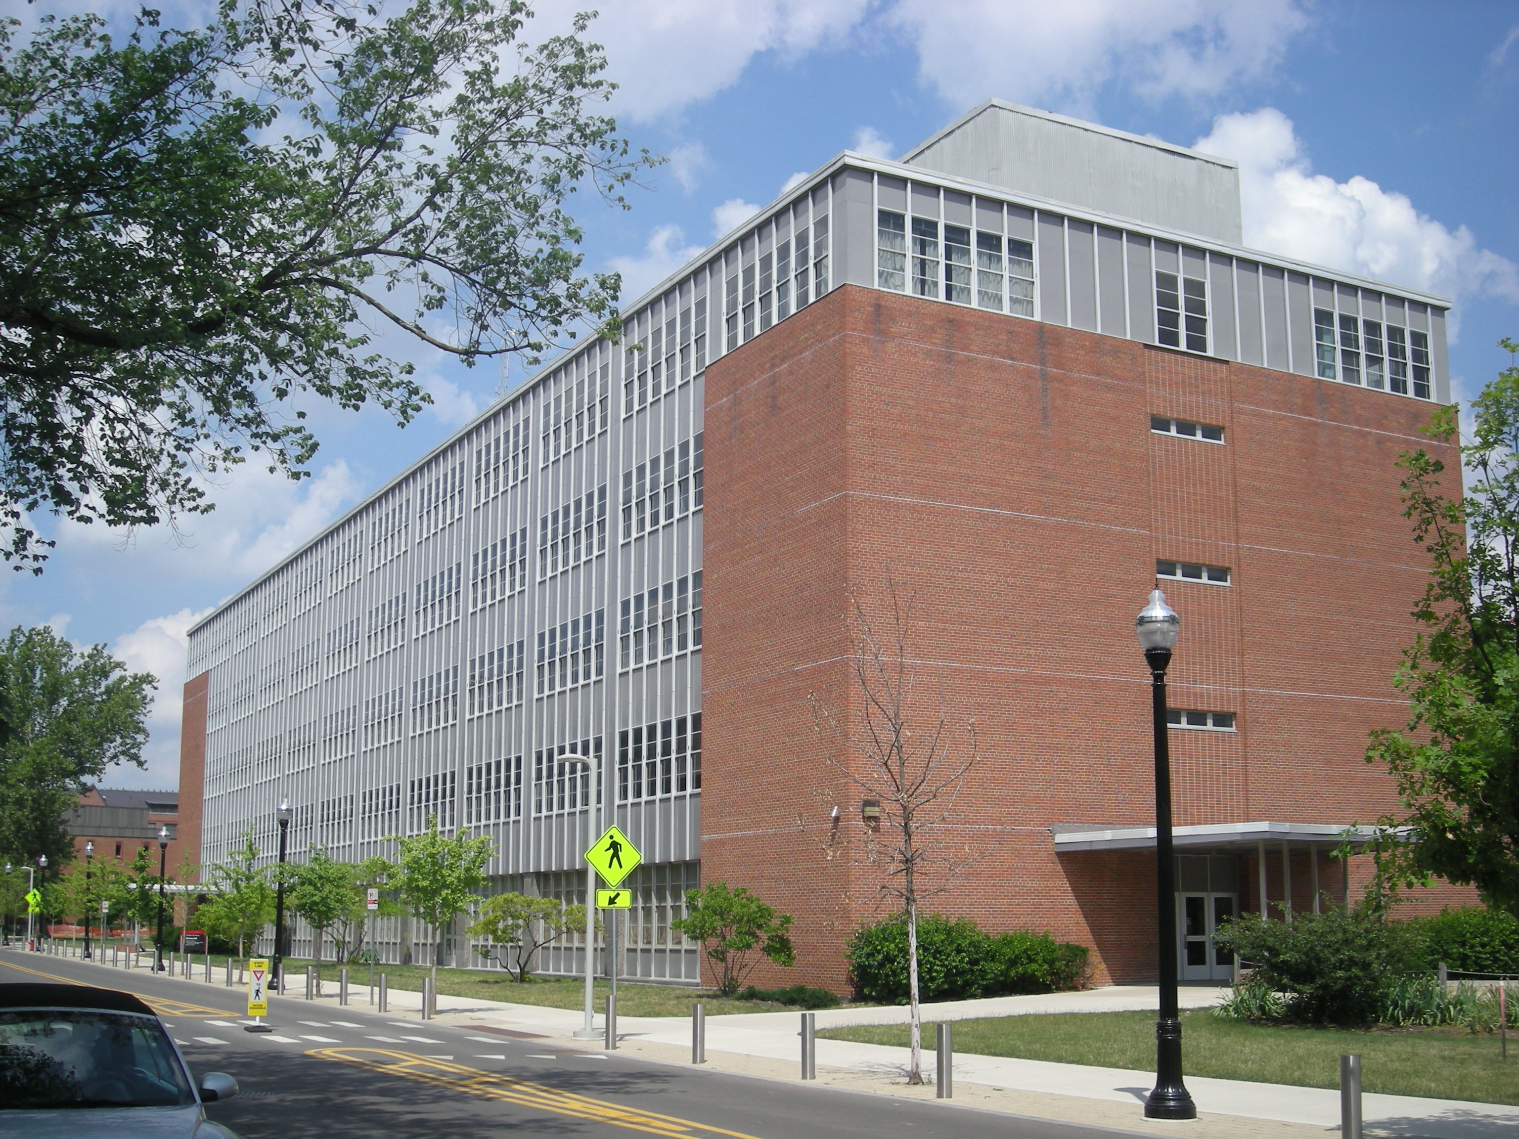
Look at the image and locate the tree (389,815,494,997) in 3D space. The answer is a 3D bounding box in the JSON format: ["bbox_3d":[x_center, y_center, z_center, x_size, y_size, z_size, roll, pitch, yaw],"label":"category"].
[{"bbox_3d":[-6.442,6.942,39.054,2.117,3.944,2.117,5,-11,-26],"label":"tree"}]

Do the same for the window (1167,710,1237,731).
[{"bbox_3d":[10.815,3.689,47.343,2.292,0.479,0.150,6,-12,-30],"label":"window"}]

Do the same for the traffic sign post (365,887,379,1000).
[{"bbox_3d":[-8.443,8.280,42.380,0.305,2.513,0.060,-7,-12,33],"label":"traffic sign post"}]

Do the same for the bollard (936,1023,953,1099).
[{"bbox_3d":[1.999,5.329,20.939,0.163,0.784,0.163,0,-10,0],"label":"bollard"}]

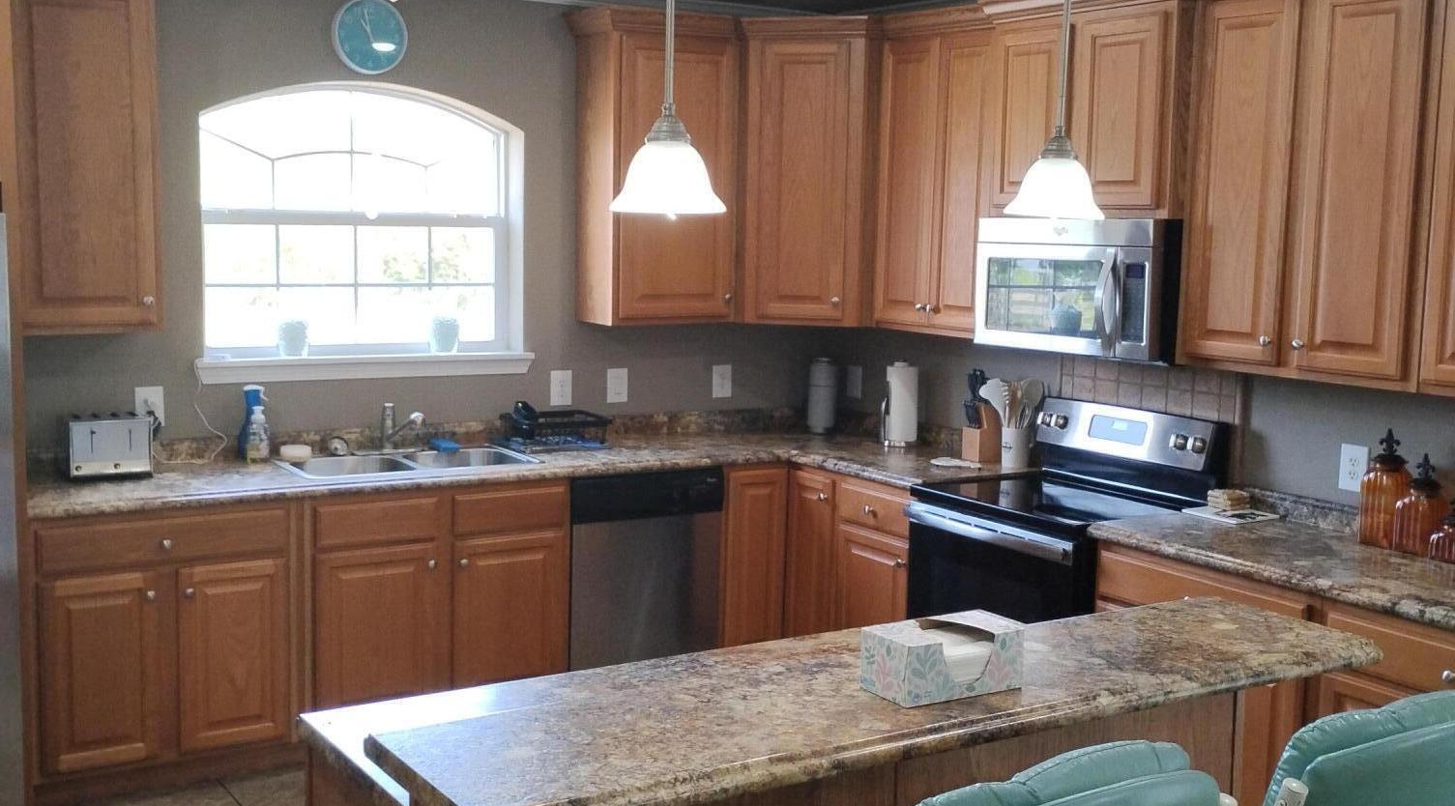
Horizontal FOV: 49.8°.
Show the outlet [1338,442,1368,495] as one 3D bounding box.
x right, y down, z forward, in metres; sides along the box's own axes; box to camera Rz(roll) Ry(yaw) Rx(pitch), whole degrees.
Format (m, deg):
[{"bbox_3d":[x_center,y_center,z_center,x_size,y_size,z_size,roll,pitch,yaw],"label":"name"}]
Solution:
[{"bbox_3d":[1.761,0.183,4.407,0.008,0.130,0.086,-3,8,-32],"label":"outlet"}]

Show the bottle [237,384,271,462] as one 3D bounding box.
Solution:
[{"bbox_3d":[-1.569,0.068,5.194,0.095,0.255,0.070,-3,8,-32],"label":"bottle"}]

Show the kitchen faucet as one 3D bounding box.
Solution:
[{"bbox_3d":[-1.091,0.099,5.292,0.065,0.170,0.250,-4,9,-40],"label":"kitchen faucet"}]

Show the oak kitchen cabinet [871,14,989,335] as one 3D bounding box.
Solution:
[{"bbox_3d":[0.856,-0.786,5.482,0.323,1.087,0.679,-3,8,-32],"label":"oak kitchen cabinet"}]

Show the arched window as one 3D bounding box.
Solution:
[{"bbox_3d":[-1.254,-0.605,5.435,1.170,1.000,0.150,-3,8,-32],"label":"arched window"}]

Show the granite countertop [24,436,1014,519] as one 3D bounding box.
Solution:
[{"bbox_3d":[-0.563,0.245,5.141,3.177,0.041,1.375,-3,8,-32],"label":"granite countertop"}]

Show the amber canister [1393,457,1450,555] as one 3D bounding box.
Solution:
[{"bbox_3d":[1.832,0.264,4.114,0.097,0.260,0.097,-3,8,-32],"label":"amber canister"}]

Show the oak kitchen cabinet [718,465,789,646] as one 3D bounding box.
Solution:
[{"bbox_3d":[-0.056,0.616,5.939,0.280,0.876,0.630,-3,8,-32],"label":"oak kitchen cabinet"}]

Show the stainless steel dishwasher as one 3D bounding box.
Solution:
[{"bbox_3d":[-0.439,0.654,5.711,0.600,0.875,0.620,-3,8,-32],"label":"stainless steel dishwasher"}]

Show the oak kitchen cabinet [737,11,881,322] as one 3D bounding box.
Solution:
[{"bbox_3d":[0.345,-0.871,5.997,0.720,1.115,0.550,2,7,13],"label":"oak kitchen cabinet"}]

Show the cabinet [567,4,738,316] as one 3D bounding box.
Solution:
[{"bbox_3d":[-0.262,-0.851,5.789,0.580,1.095,0.335,-3,8,-32],"label":"cabinet"}]

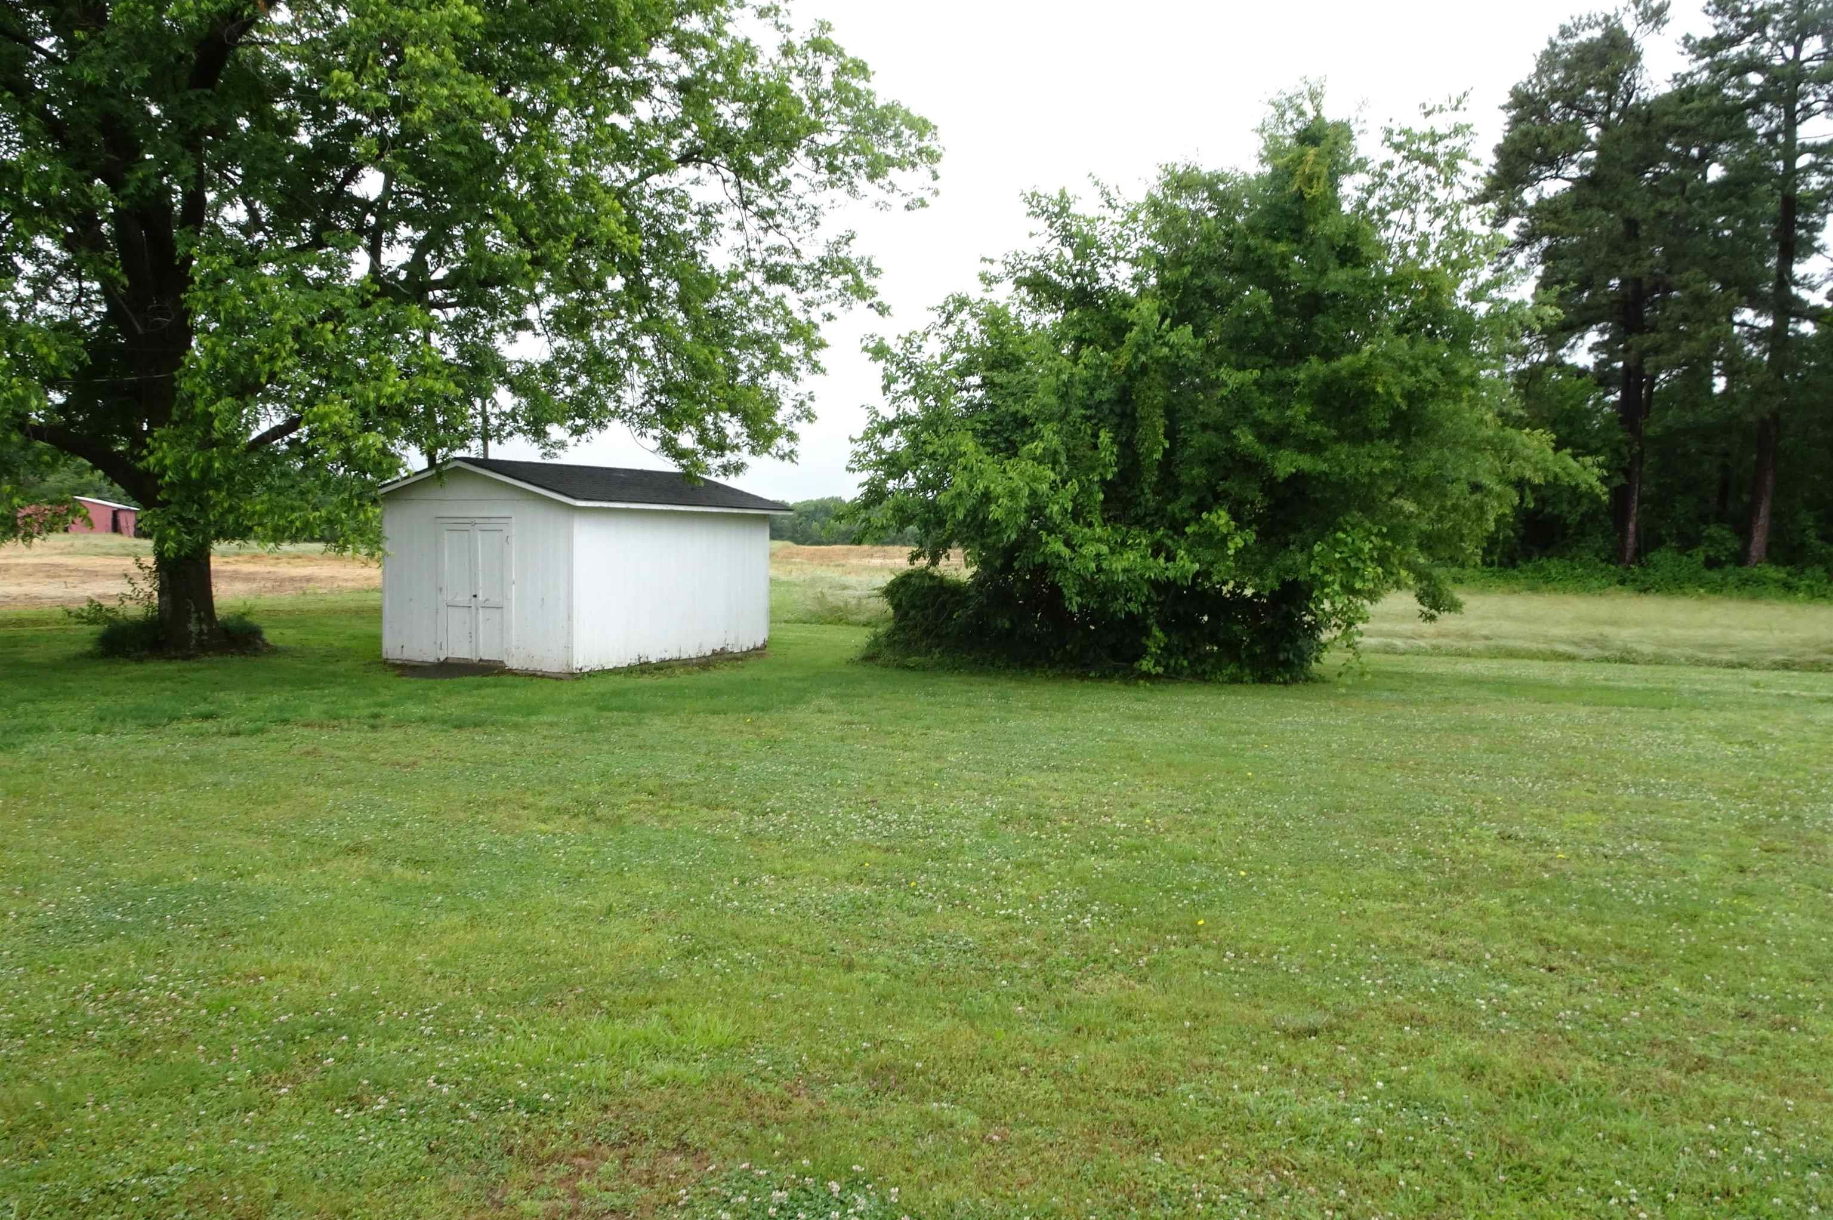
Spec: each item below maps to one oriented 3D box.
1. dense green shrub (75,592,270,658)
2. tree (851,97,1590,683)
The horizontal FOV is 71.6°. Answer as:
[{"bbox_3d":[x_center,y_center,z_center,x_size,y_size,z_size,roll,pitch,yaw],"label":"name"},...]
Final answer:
[{"bbox_3d":[-12.000,0.209,20.538,3.000,1.000,2.000,0,3,0],"label":"dense green shrub"},{"bbox_3d":[4.350,-3.294,18.355,10.200,8.200,7.500,0,3,0],"label":"tree"}]

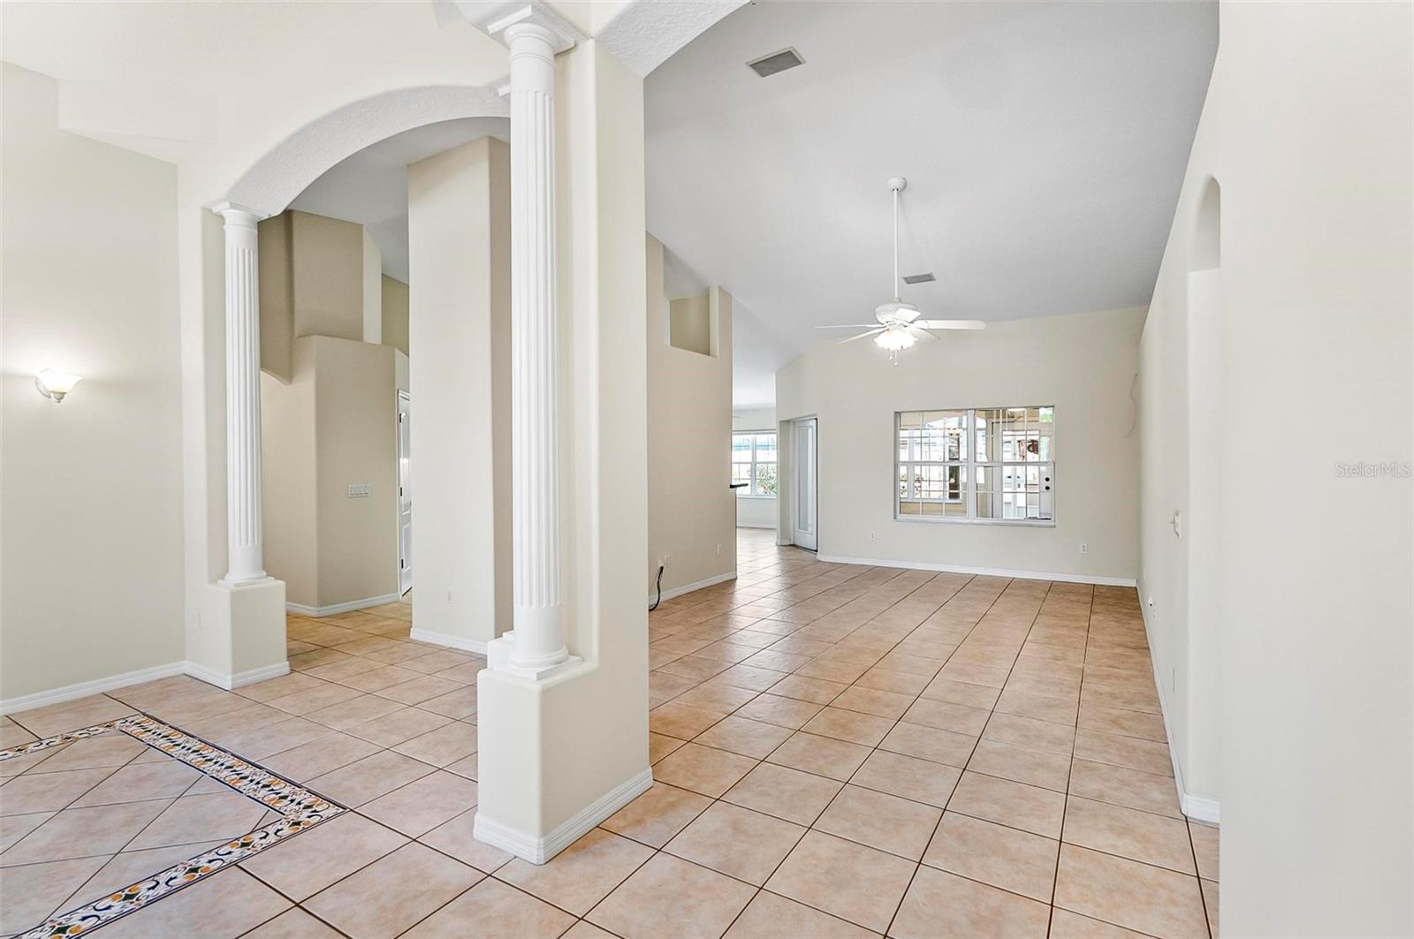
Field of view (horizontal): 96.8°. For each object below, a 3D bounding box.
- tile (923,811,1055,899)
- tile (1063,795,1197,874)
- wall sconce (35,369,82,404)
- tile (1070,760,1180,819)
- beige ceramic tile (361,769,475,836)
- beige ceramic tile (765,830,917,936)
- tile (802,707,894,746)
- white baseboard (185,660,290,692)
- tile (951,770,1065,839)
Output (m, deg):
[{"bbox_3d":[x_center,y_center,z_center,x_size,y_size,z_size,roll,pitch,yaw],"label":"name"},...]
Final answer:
[{"bbox_3d":[1.035,1.390,2.273,0.411,0.010,0.411,0,1,31],"label":"tile"},{"bbox_3d":[1.585,1.373,2.375,0.400,0.010,0.400,0,1,32],"label":"tile"},{"bbox_3d":[-3.804,-0.485,3.676,0.210,0.200,0.175,0,1,31],"label":"wall sconce"},{"bbox_3d":[1.797,1.369,2.701,0.400,0.010,0.400,0,1,32],"label":"tile"},{"bbox_3d":[-1.163,1.391,2.629,0.411,0.010,0.411,0,1,31],"label":"beige ceramic tile"},{"bbox_3d":[0.463,1.384,2.132,0.400,0.012,0.400,0,1,31],"label":"beige ceramic tile"},{"bbox_3d":[0.769,1.371,3.355,0.400,0.010,0.400,0,1,32],"label":"tile"},{"bbox_3d":[-3.173,1.346,4.248,0.645,0.082,0.381,0,1,32],"label":"white baseboard"},{"bbox_3d":[1.239,1.374,2.585,0.400,0.010,0.400,0,1,32],"label":"tile"}]

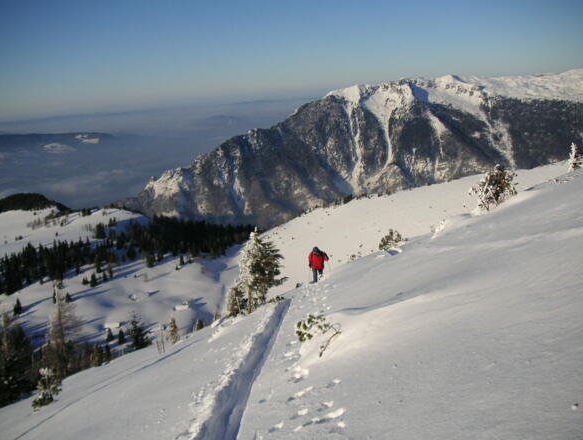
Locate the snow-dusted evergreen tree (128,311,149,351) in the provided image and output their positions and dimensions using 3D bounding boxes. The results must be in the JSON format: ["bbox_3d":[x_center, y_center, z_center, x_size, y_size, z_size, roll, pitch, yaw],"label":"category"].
[{"bbox_3d":[-12.842,9.378,53.000,1.900,3.500,1.900,-4,12,0],"label":"snow-dusted evergreen tree"}]

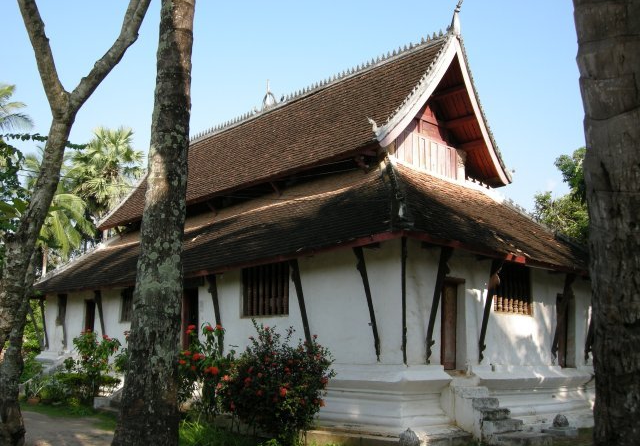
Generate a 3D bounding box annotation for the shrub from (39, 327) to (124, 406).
[{"bbox_3d":[-7.359,4.462,20.625,2.400,2.369,2.000,5,-12,-19],"label":"shrub"}]

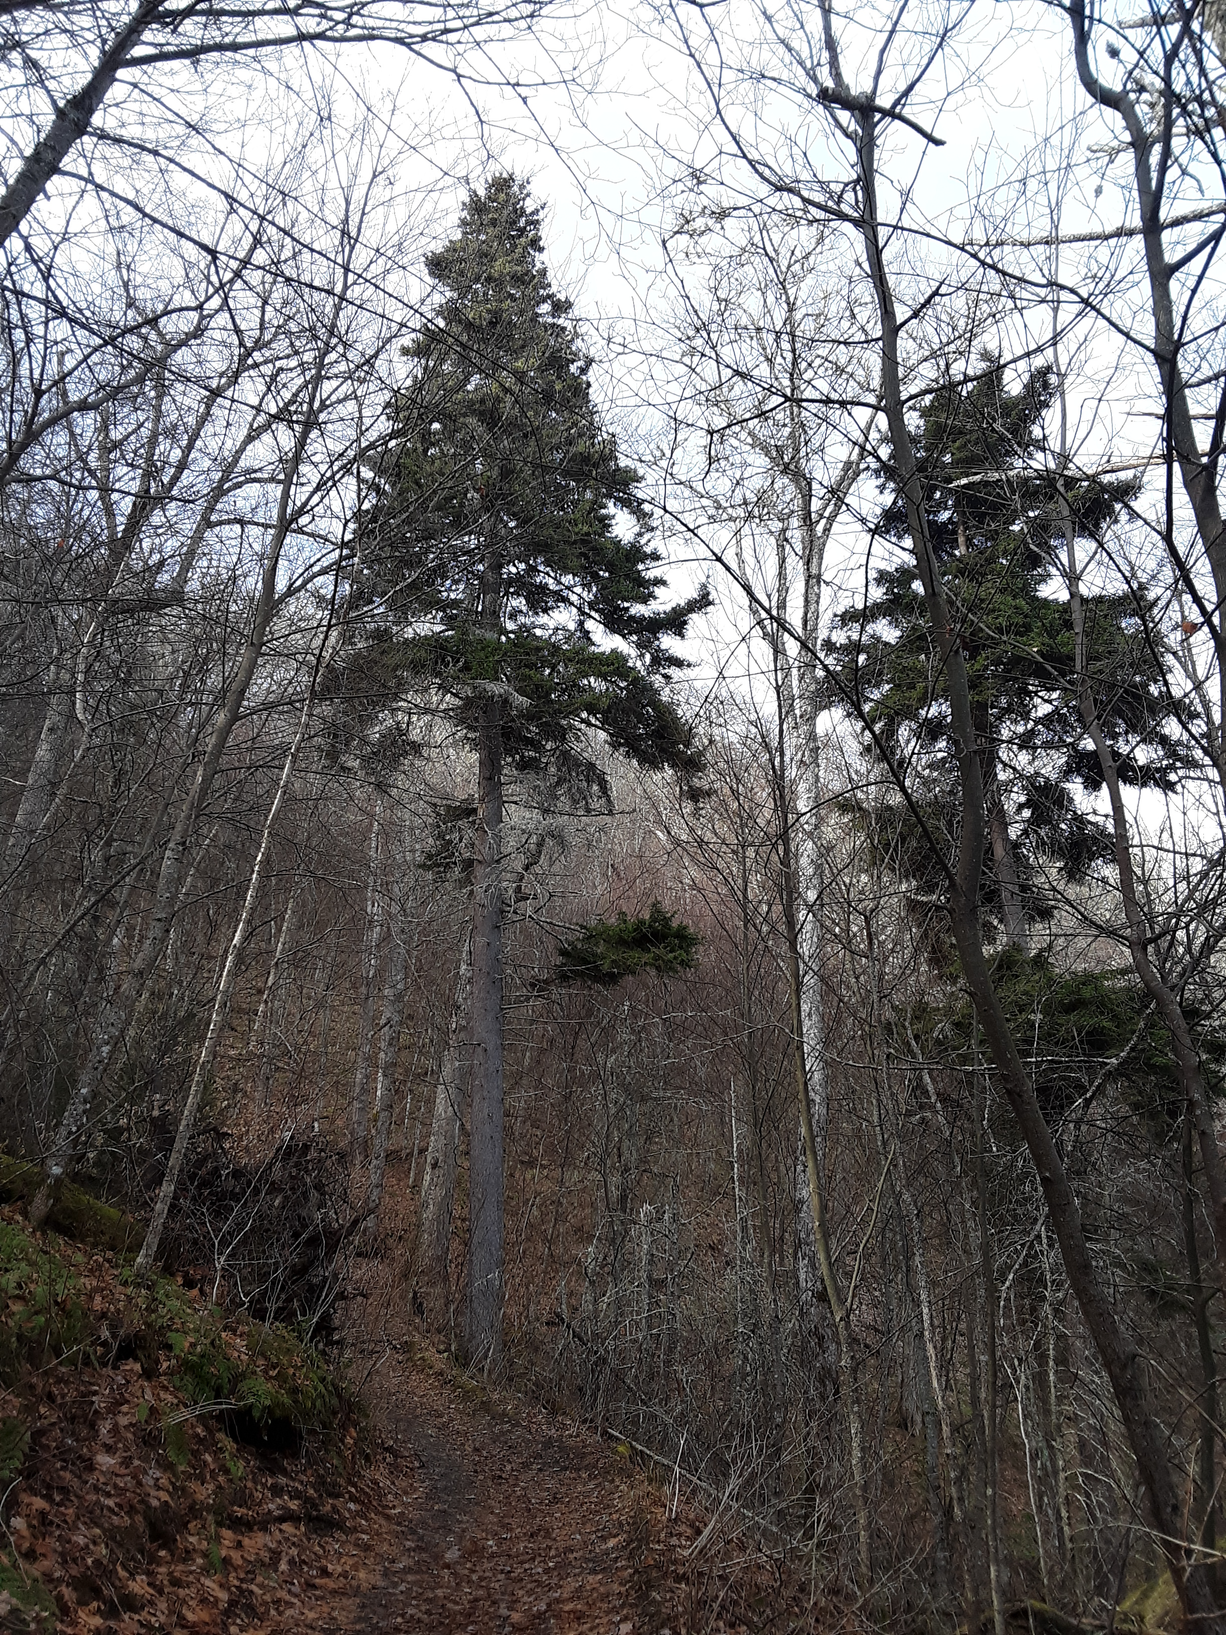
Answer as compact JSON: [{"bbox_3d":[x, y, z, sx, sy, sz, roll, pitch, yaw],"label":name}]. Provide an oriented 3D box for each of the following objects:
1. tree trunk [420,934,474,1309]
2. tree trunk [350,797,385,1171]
[{"bbox_3d":[-2.084,3.818,17.084,0.398,4.840,0.398,4,-14,1],"label":"tree trunk"},{"bbox_3d":[-4.368,2.877,23.803,0.278,6.640,0.278,1,-14,0],"label":"tree trunk"}]

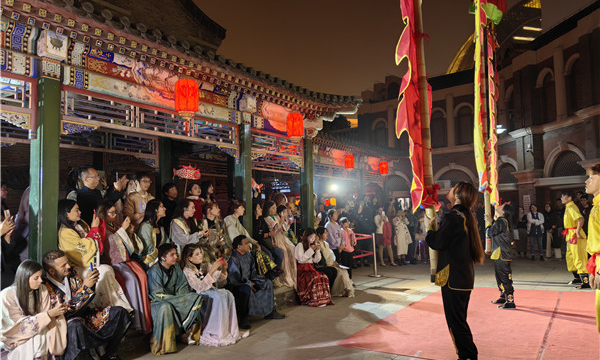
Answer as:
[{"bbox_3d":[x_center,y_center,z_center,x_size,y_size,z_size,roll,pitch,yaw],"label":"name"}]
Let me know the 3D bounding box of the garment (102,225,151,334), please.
[{"bbox_3d":[-1.931,1.054,5.208,0.640,1.148,0.480,-2,-5,20],"label":"garment"}]

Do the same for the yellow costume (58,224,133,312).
[{"bbox_3d":[-2.220,0.920,5.120,0.760,1.020,0.560,-2,-4,17],"label":"yellow costume"}]

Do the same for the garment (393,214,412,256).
[{"bbox_3d":[2.975,1.609,13.696,0.560,1.150,0.400,0,-5,-6],"label":"garment"}]

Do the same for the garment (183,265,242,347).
[{"bbox_3d":[-0.984,1.344,5.337,0.680,0.860,0.580,-3,-6,29],"label":"garment"}]

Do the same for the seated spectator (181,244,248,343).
[{"bbox_3d":[-0.976,1.243,5.391,0.760,1.070,0.580,-3,-6,29],"label":"seated spectator"}]

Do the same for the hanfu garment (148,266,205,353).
[{"bbox_3d":[-1.338,1.303,5.051,0.620,0.900,0.630,-5,-7,43],"label":"hanfu garment"}]

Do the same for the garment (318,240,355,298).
[{"bbox_3d":[0.627,1.553,8.260,0.680,0.987,0.520,-3,-5,25],"label":"garment"}]

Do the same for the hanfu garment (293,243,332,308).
[{"bbox_3d":[0.217,1.512,7.535,0.620,0.957,0.520,-5,-6,40],"label":"hanfu garment"}]

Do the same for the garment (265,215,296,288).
[{"bbox_3d":[-0.318,1.177,7.636,0.600,1.189,0.500,-4,-6,35],"label":"garment"}]

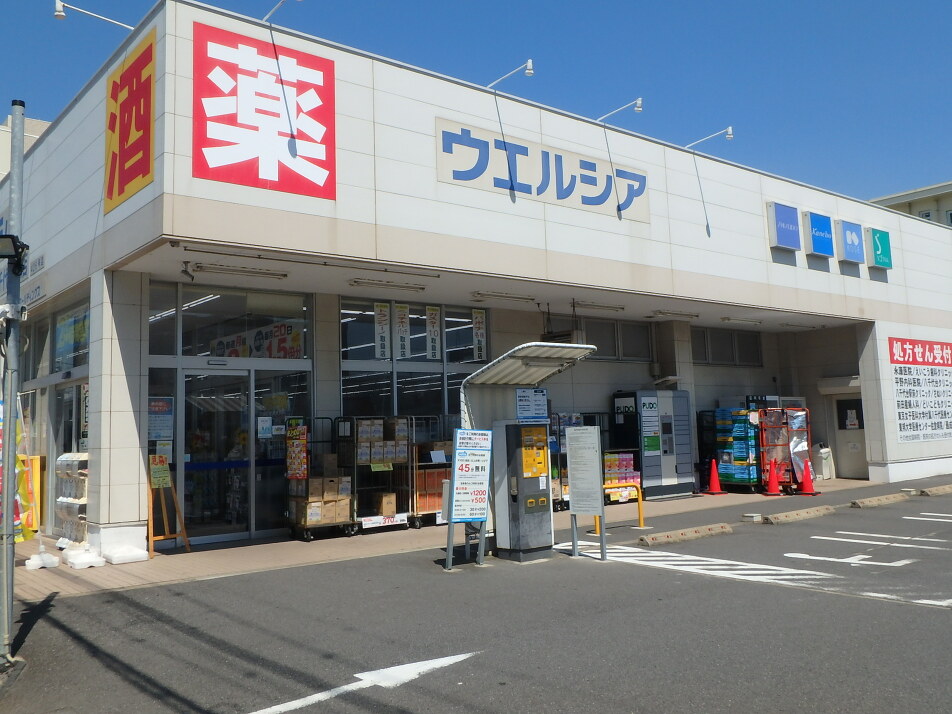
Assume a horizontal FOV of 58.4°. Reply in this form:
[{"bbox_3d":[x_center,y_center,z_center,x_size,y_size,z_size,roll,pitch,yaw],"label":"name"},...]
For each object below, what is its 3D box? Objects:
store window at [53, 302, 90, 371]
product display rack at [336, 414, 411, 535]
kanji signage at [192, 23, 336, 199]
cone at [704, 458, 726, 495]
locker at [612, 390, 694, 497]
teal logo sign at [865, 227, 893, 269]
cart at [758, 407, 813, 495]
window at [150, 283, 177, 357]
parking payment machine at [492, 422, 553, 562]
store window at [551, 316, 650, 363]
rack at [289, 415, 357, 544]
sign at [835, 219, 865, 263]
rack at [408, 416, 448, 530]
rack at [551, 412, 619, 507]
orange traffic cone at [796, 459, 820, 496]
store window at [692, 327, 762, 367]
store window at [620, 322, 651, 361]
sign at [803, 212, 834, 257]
[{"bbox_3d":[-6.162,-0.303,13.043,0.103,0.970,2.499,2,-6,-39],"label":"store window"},{"bbox_3d":[-1.580,1.782,13.021,0.897,1.676,0.617,2,-6,-39],"label":"product display rack"},{"bbox_3d":[-2.494,-2.918,10.284,1.840,1.820,0.050,2,-6,-39],"label":"kanji signage"},{"bbox_3d":[4.922,2.478,17.669,0.400,0.701,0.400,2,-6,-39],"label":"cone"},{"bbox_3d":[3.616,1.768,17.222,1.640,2.106,0.680,2,-6,-39],"label":"locker"},{"bbox_3d":[9.372,-2.500,19.806,0.880,0.890,0.145,2,-6,-39],"label":"teal logo sign"},{"bbox_3d":[6.359,1.916,17.456,0.810,1.721,0.620,2,-6,-39],"label":"cart"},{"bbox_3d":[-4.374,-0.529,11.824,0.470,1.007,0.088,2,-6,-39],"label":"window"},{"bbox_3d":[0.552,1.520,9.846,0.514,1.575,0.412,2,-6,-39],"label":"parking payment machine"},{"bbox_3d":[2.593,-0.366,17.573,3.230,0.890,0.100,2,-6,-39],"label":"store window"},{"bbox_3d":[-2.200,1.733,12.271,0.867,1.683,0.617,2,-6,-39],"label":"rack"},{"bbox_3d":[8.330,-2.544,18.965,0.880,0.890,0.145,2,-6,-39],"label":"sign"},{"bbox_3d":[-0.754,1.797,13.486,0.882,1.676,0.617,2,-6,-39],"label":"rack"},{"bbox_3d":[1.734,1.905,15.654,1.103,1.680,0.632,2,-6,-39],"label":"rack"},{"bbox_3d":[6.529,2.352,16.766,0.359,0.695,0.359,2,-6,-39],"label":"orange traffic cone"},{"bbox_3d":[5.883,-0.238,20.229,3.170,0.890,0.100,2,-6,-39],"label":"store window"},{"bbox_3d":[3.428,-0.340,18.247,1.014,0.816,0.088,2,-6,-39],"label":"store window"},{"bbox_3d":[7.307,-2.590,18.169,0.911,0.897,0.162,2,-6,-39],"label":"sign"}]

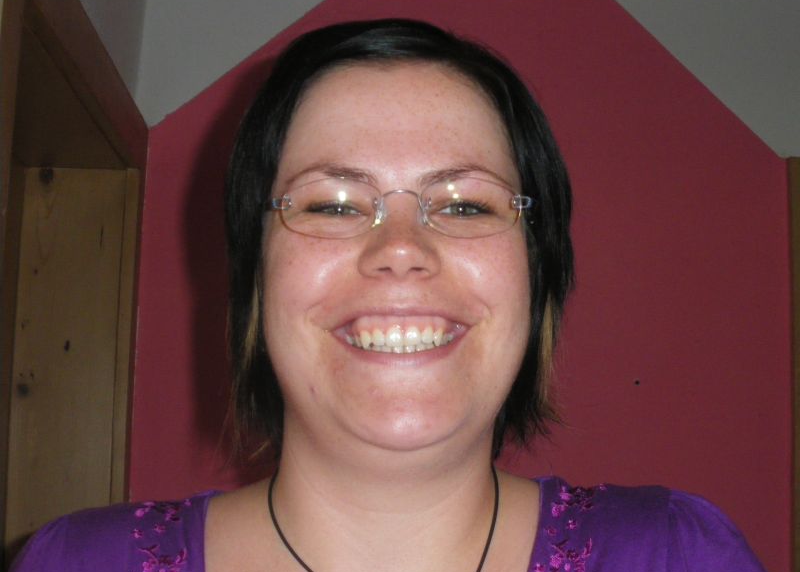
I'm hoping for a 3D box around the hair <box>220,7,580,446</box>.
[{"bbox_3d":[-0.001,-0.026,0.690,0.200,0.252,0.195,0,-6,0],"label":"hair"}]

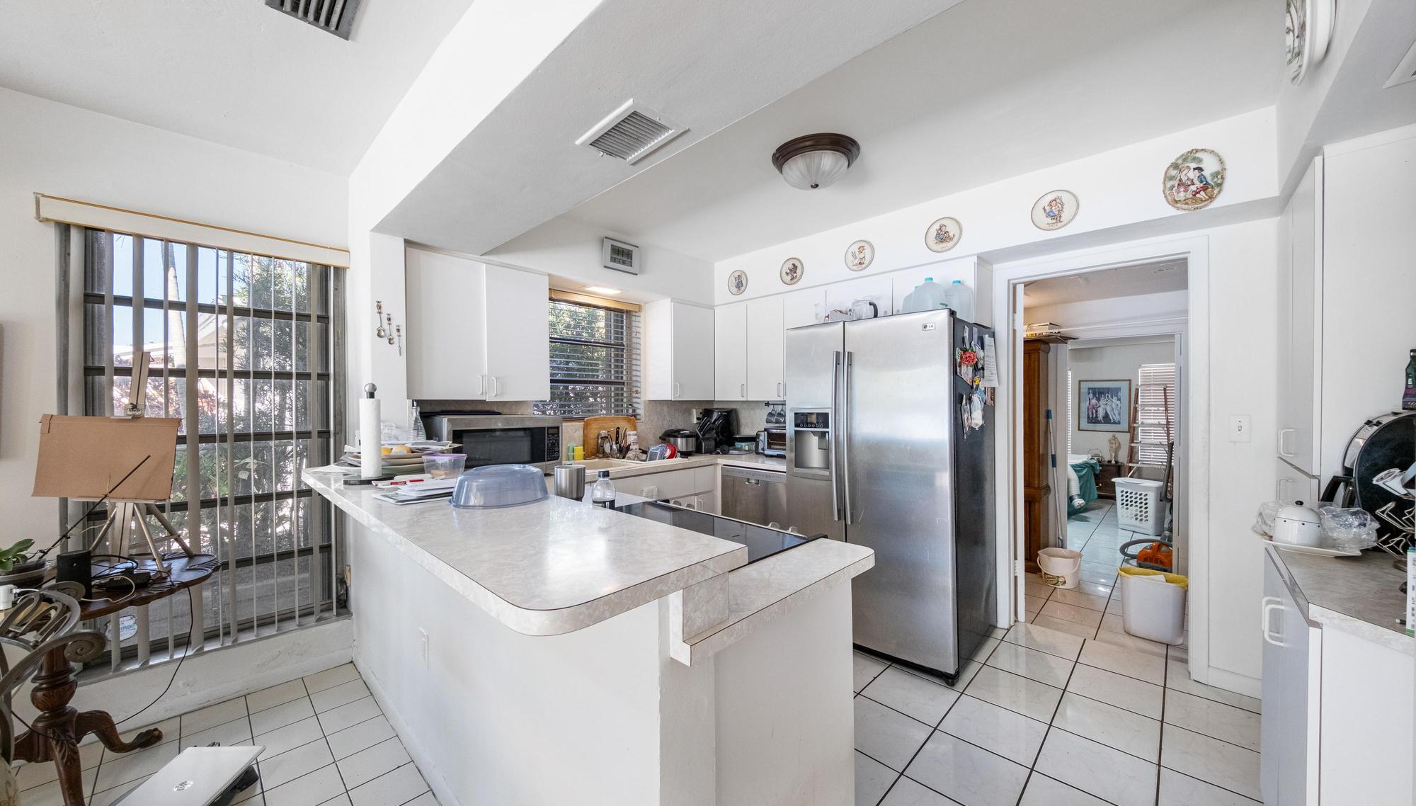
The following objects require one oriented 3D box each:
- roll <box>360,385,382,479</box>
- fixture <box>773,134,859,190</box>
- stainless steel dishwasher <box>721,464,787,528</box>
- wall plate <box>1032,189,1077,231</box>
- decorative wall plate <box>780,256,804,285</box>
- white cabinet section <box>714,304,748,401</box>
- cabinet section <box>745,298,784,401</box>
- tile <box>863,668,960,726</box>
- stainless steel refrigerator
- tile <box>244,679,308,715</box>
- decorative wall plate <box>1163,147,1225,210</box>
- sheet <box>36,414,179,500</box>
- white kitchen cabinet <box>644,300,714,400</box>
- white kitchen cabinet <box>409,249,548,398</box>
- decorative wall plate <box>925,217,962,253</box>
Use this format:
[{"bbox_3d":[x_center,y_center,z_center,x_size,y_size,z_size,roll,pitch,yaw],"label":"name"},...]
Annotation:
[{"bbox_3d":[-1.206,0.101,1.690,0.068,0.340,0.068,0,0,-36],"label":"roll"},{"bbox_3d":[0.477,-1.042,2.097,0.380,0.165,0.380,0,0,0],"label":"fixture"},{"bbox_3d":[0.520,0.894,3.420,0.600,0.865,0.600,0,0,44],"label":"stainless steel dishwasher"},{"bbox_3d":[1.720,-0.954,2.343,0.197,0.197,0.025,0,0,43],"label":"wall plate"},{"bbox_3d":[0.597,-0.933,3.340,0.197,0.197,0.022,0,0,44],"label":"decorative wall plate"},{"bbox_3d":[0.297,-0.412,3.907,0.350,0.785,0.320,0,0,44],"label":"white cabinet section"},{"bbox_3d":[0.544,-0.409,3.664,0.350,0.785,0.320,0,0,44],"label":"cabinet section"},{"bbox_3d":[0.932,1.339,2.167,0.326,0.010,0.326,0,0,45],"label":"tile"},{"bbox_3d":[1.080,0.439,2.822,0.925,1.770,0.810,0,0,44],"label":"stainless steel refrigerator"},{"bbox_3d":[-1.979,1.350,2.169,0.197,0.010,0.197,0,0,42],"label":"tile"},{"bbox_3d":[2.056,-0.943,1.997,0.190,0.258,0.025,0,0,44],"label":"decorative wall plate"},{"bbox_3d":[-2.166,0.197,1.700,0.515,0.291,0.012,2,-4,1],"label":"sheet"},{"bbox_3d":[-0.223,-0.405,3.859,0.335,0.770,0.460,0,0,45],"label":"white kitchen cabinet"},{"bbox_3d":[-1.342,-0.383,2.711,0.320,0.758,0.752,0,0,44],"label":"white kitchen cabinet"},{"bbox_3d":[1.342,-0.956,2.695,0.197,0.197,0.025,0,0,43],"label":"decorative wall plate"}]

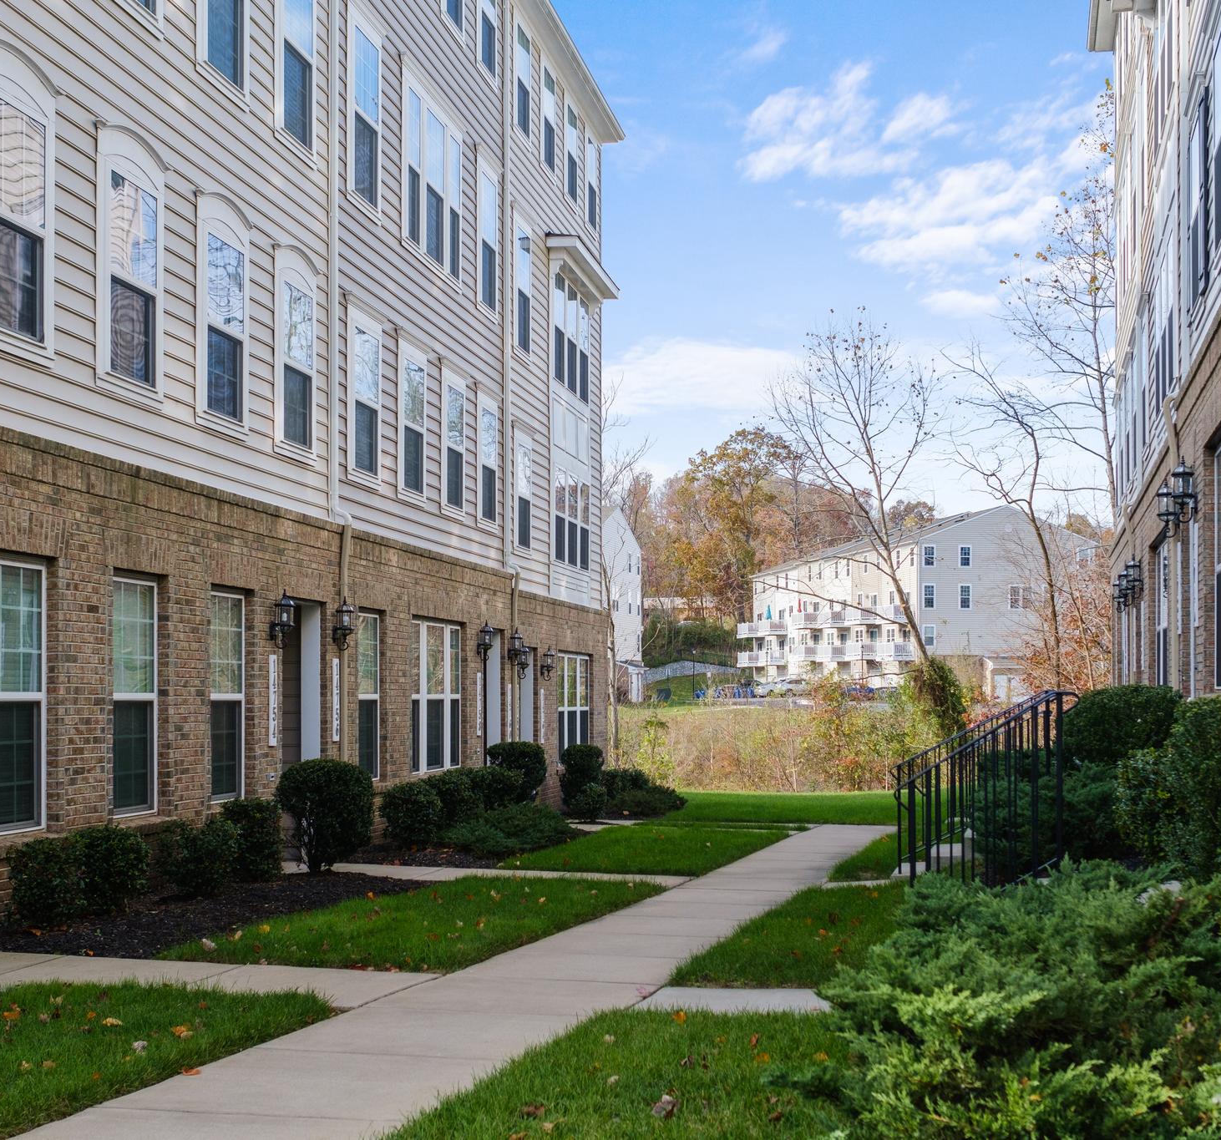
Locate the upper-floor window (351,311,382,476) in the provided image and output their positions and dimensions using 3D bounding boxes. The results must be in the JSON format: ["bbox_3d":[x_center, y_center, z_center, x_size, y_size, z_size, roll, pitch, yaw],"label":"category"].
[{"bbox_3d":[-2.549,-1.808,17.343,0.120,1.617,1.017,0,-3,11],"label":"upper-floor window"}]

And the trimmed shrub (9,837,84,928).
[{"bbox_3d":[-3.544,1.964,10.450,0.480,0.559,0.480,0,-3,11],"label":"trimmed shrub"}]

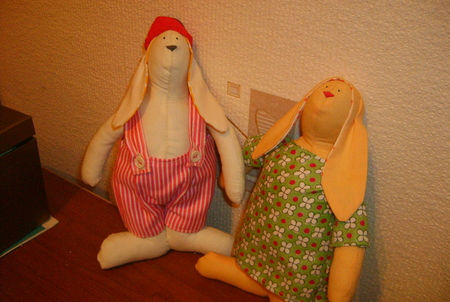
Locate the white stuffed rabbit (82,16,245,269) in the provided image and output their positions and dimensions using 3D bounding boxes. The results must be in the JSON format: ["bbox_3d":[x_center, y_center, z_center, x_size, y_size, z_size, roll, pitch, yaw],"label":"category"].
[{"bbox_3d":[-0.078,-0.013,0.575,0.200,0.304,0.114,0,19,-3],"label":"white stuffed rabbit"}]

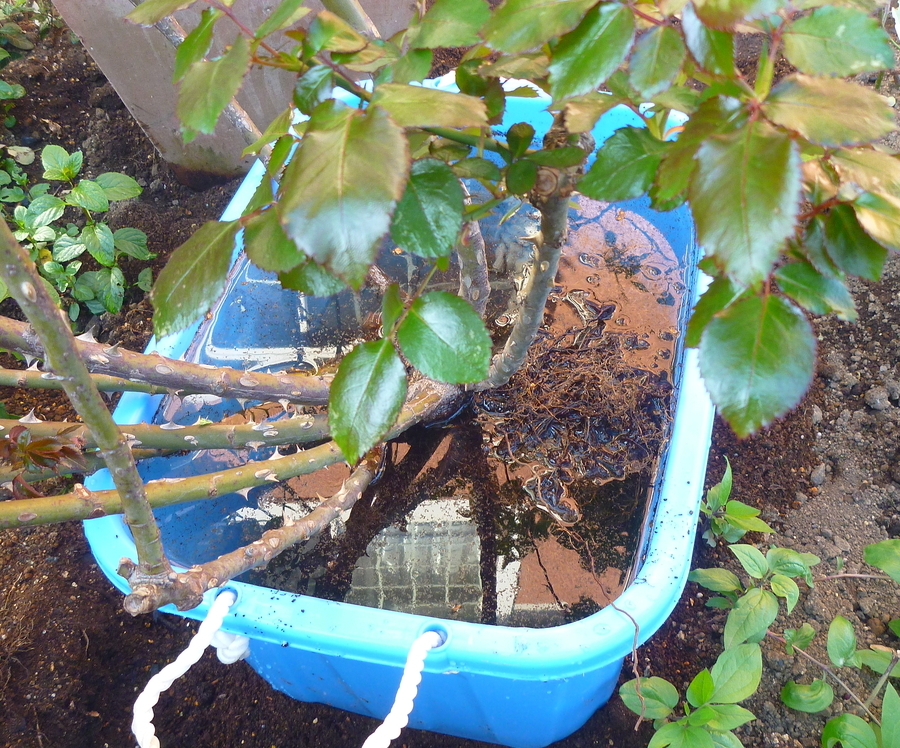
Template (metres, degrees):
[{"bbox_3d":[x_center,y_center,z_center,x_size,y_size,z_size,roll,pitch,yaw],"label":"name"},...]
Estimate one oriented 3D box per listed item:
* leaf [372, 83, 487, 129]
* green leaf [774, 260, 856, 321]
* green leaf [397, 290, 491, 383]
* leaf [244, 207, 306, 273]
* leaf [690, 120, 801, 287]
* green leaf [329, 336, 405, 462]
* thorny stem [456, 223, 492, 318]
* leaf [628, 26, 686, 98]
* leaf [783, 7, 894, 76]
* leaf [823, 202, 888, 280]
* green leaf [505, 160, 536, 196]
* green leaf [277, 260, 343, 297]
[{"bbox_3d":[-0.011,-0.144,0.520,0.062,0.011,0.035,9,62,5],"label":"leaf"},{"bbox_3d":[0.177,-0.040,0.470,0.044,0.011,0.025,35,91,18],"label":"green leaf"},{"bbox_3d":[0.000,-0.024,0.630,0.072,0.014,0.042,39,82,6],"label":"green leaf"},{"bbox_3d":[-0.098,-0.078,0.560,0.034,0.014,0.045,-28,81,2],"label":"leaf"},{"bbox_3d":[0.152,-0.088,0.500,0.056,0.018,0.088,3,83,0],"label":"leaf"},{"bbox_3d":[-0.047,0.016,0.550,0.043,0.012,0.074,18,82,-2],"label":"green leaf"},{"bbox_3d":[0.018,-0.080,0.740,0.024,0.082,0.024,-4,27,0],"label":"thorny stem"},{"bbox_3d":[0.115,-0.173,0.540,0.030,0.012,0.044,13,80,2],"label":"leaf"},{"bbox_3d":[0.208,-0.178,0.520,0.054,0.011,0.036,12,89,15],"label":"leaf"},{"bbox_3d":[0.217,-0.070,0.520,0.031,0.010,0.042,-25,74,9],"label":"leaf"},{"bbox_3d":[0.045,-0.126,0.620,0.020,0.007,0.025,-4,86,3],"label":"green leaf"},{"bbox_3d":[-0.074,-0.055,0.520,0.037,0.010,0.031,10,75,-2],"label":"green leaf"}]

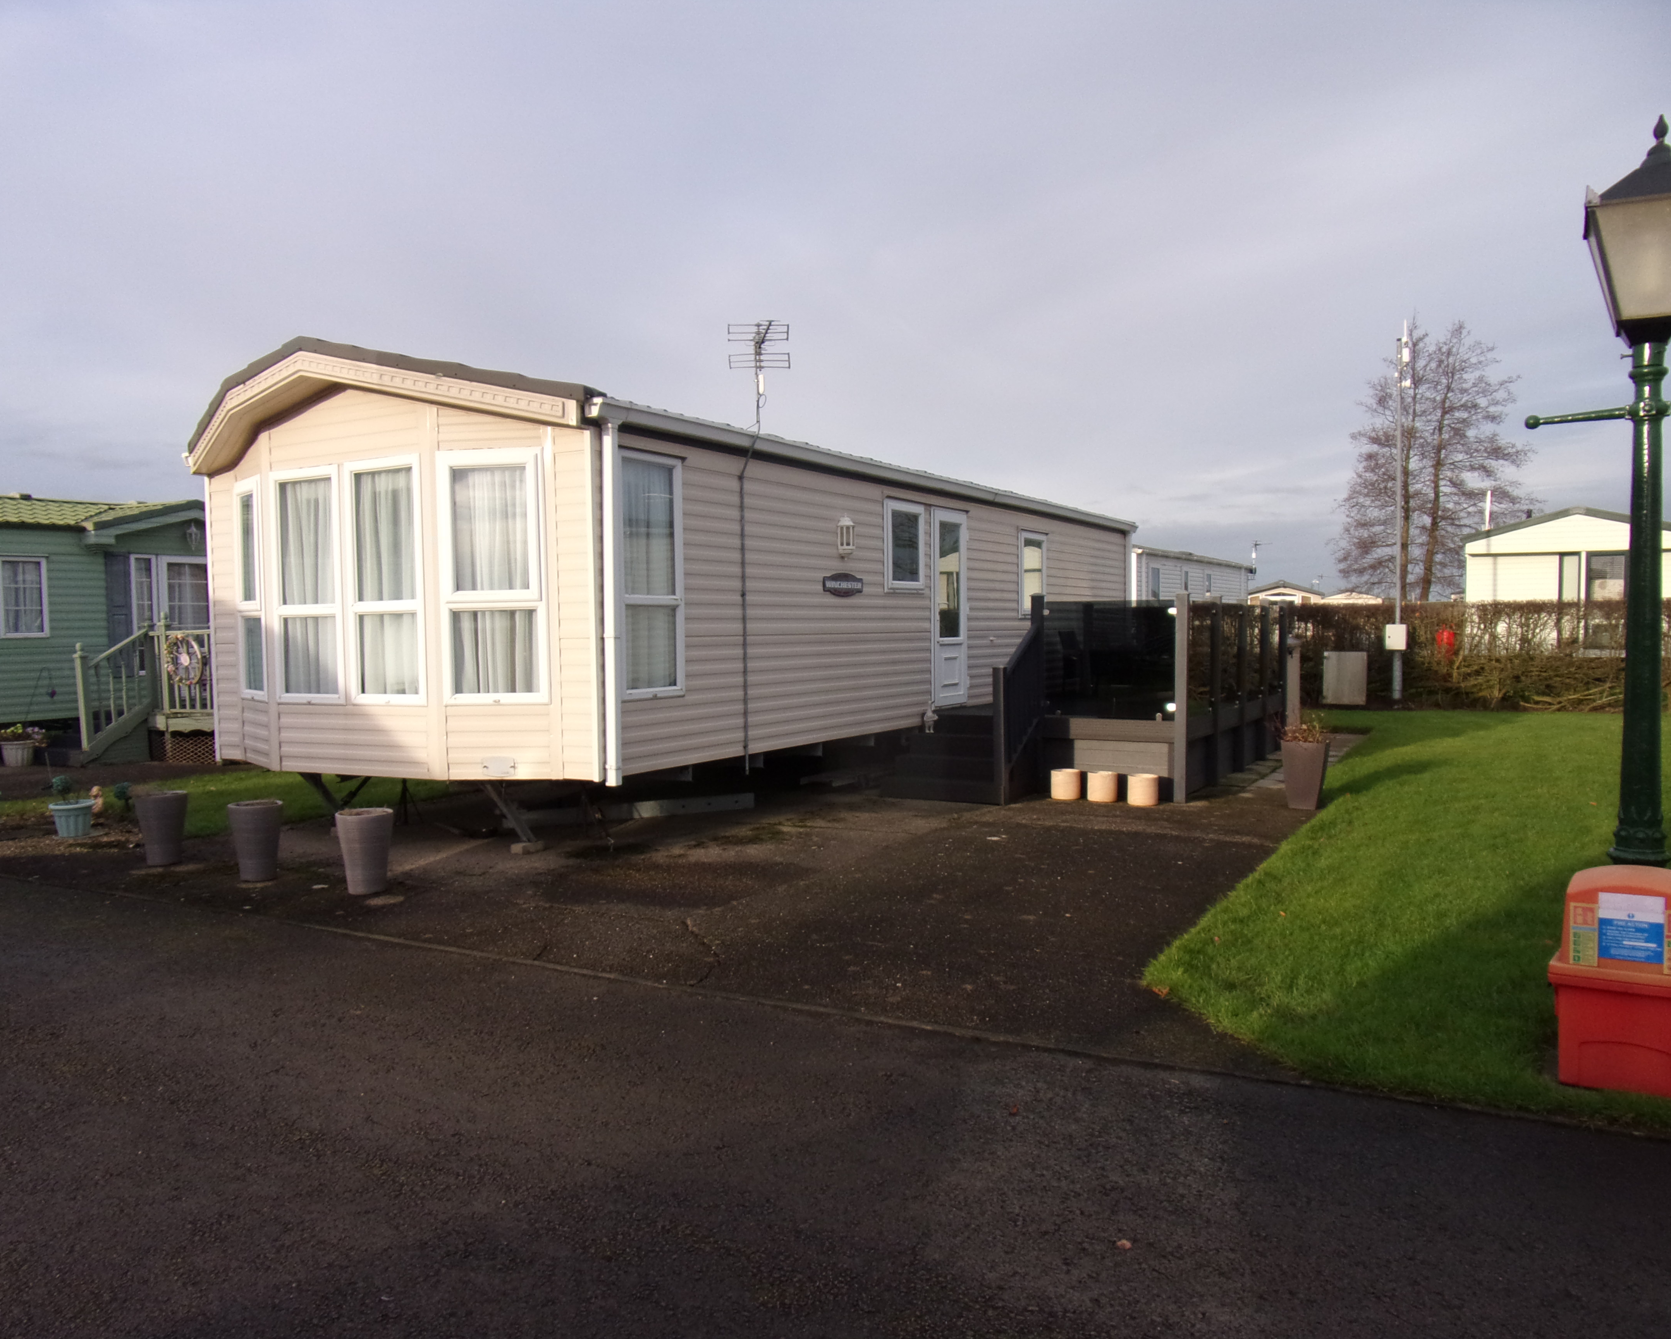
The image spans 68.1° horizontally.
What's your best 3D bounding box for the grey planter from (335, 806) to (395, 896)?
[{"bbox_3d":[-2.711,1.046,7.110,0.320,0.465,0.320,-1,2,0],"label":"grey planter"}]

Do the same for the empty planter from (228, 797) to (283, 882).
[{"bbox_3d":[-3.459,1.018,7.377,0.299,0.455,0.299,0,2,29],"label":"empty planter"}]

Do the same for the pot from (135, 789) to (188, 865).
[{"bbox_3d":[-4.398,1.030,8.090,0.320,0.460,0.320,-1,2,0],"label":"pot"}]

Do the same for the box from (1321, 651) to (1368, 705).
[{"bbox_3d":[8.063,0.124,19.547,0.640,0.830,0.360,1,3,30],"label":"box"}]

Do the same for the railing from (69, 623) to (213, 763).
[{"bbox_3d":[-7.310,0.200,13.200,1.450,1.580,0.950,1,3,30],"label":"railing"}]

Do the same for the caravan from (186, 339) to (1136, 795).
[{"bbox_3d":[-0.352,-0.794,13.032,3.920,3.030,11.950,0,2,29],"label":"caravan"}]

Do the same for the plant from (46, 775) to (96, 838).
[{"bbox_3d":[-5.704,1.011,9.240,0.305,0.460,0.305,-1,2,0],"label":"plant"}]

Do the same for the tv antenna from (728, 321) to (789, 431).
[{"bbox_3d":[-0.507,-2.036,8.359,0.420,0.770,0.800,-2,2,-9],"label":"tv antenna"}]

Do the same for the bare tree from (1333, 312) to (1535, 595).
[{"bbox_3d":[21.744,-6.604,44.877,6.644,12.250,6.644,0,2,29],"label":"bare tree"}]

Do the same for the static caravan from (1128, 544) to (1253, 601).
[{"bbox_3d":[7.085,-1.492,30.151,3.750,3.050,10.600,1,3,30],"label":"static caravan"}]

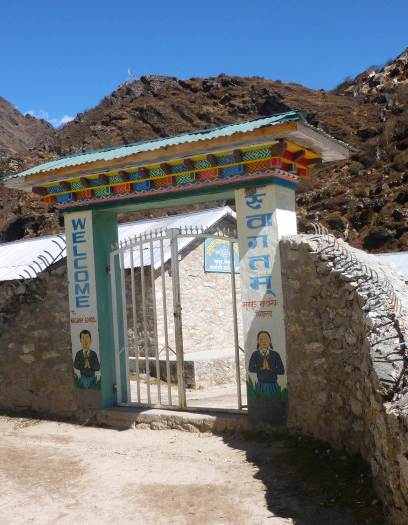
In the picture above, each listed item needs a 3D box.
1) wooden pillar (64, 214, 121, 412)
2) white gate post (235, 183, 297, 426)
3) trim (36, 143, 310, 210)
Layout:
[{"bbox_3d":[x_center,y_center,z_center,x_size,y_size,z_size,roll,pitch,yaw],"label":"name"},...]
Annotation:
[{"bbox_3d":[-1.415,0.631,8.541,0.459,2.555,0.534,-5,-3,30],"label":"wooden pillar"},{"bbox_3d":[0.773,0.484,7.297,0.481,2.625,0.542,-5,-3,30],"label":"white gate post"},{"bbox_3d":[-0.450,-0.958,8.011,3.378,0.315,0.840,-5,-3,30],"label":"trim"}]

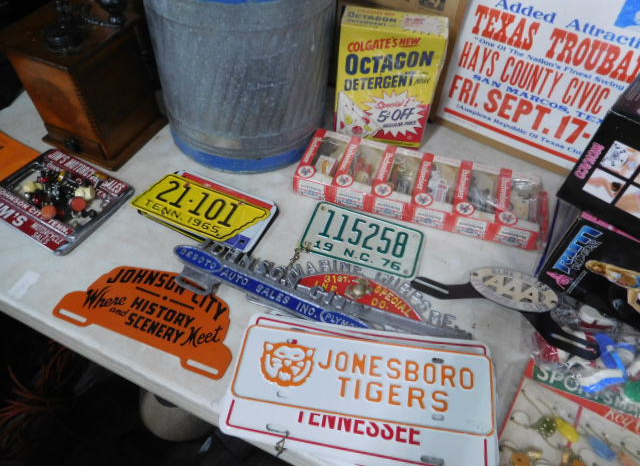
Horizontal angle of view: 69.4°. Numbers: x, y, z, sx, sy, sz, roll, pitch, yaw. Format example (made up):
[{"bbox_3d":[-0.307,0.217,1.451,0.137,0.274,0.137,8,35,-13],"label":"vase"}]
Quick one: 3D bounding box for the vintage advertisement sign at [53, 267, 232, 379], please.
[{"bbox_3d":[-0.219,0.101,0.621,0.255,0.006,0.118,17,53,12],"label":"vintage advertisement sign"}]

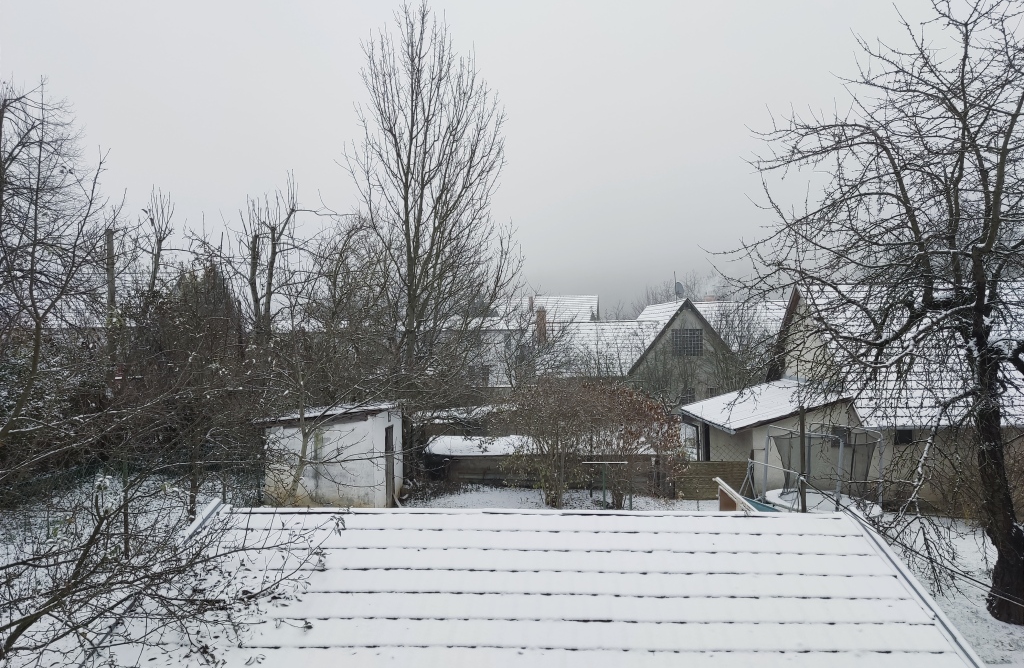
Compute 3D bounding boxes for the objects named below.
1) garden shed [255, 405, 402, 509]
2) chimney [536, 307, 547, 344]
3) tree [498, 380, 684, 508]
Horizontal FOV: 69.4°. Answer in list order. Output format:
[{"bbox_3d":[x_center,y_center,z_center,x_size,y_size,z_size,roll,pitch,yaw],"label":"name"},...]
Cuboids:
[{"bbox_3d":[-4.760,3.140,19.750,3.050,2.480,2.450,0,0,8],"label":"garden shed"},{"bbox_3d":[1.760,-0.500,44.000,0.580,2.300,0.580,0,0,0],"label":"chimney"},{"bbox_3d":[2.120,2.990,20.000,4.800,3.450,3.500,0,0,0],"label":"tree"}]

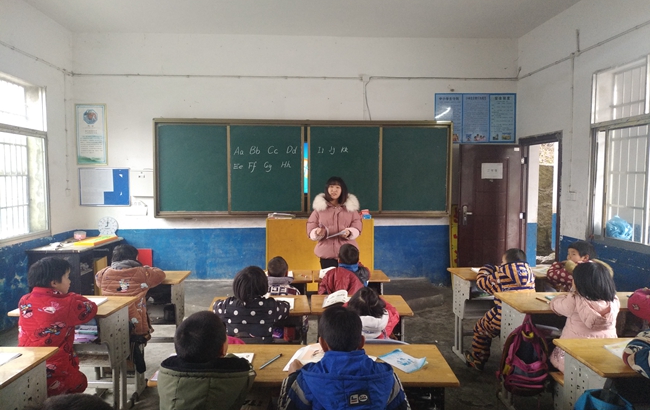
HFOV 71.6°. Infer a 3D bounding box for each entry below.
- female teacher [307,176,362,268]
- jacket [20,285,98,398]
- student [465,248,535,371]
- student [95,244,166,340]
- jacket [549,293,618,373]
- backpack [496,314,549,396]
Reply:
[{"bbox_3d":[0.085,0.480,4.390,0.530,1.540,0.380,0,4,0],"label":"female teacher"},{"bbox_3d":[-1.440,0.721,2.501,0.380,0.540,0.400,1,4,8],"label":"jacket"},{"bbox_3d":[1.301,0.807,3.442,0.420,0.960,0.480,-2,4,-27],"label":"student"},{"bbox_3d":[-1.385,0.805,3.308,0.480,1.030,0.500,-1,4,-8],"label":"student"},{"bbox_3d":[1.424,0.707,2.527,0.370,0.480,0.350,-1,4,-11],"label":"jacket"},{"bbox_3d":[1.177,0.891,2.686,0.290,0.450,0.180,2,4,32],"label":"backpack"}]

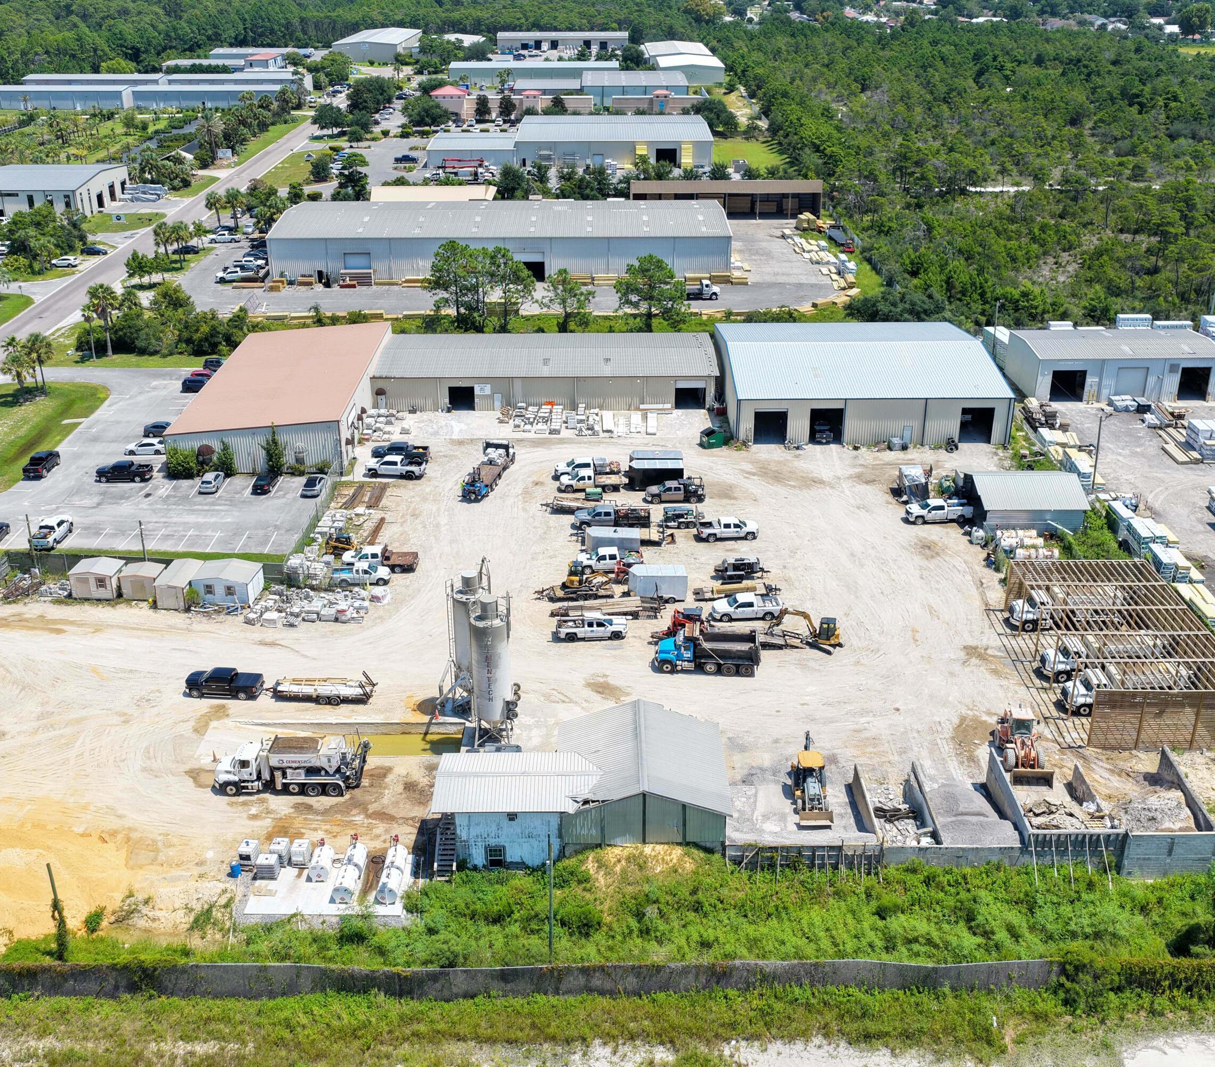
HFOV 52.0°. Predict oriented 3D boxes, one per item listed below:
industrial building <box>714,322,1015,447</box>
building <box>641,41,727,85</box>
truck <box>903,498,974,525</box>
[{"bbox_3d":[29.409,-19.535,150.536,30.500,7.600,29.600,0,26,0],"label":"industrial building"},{"bbox_3d":[26.844,-179.140,472.555,26.000,7.100,85.000,0,26,-1],"label":"building"},{"bbox_3d":[32.450,-2.311,121.682,6.300,2.000,2.060,-3,26,-7],"label":"truck"}]

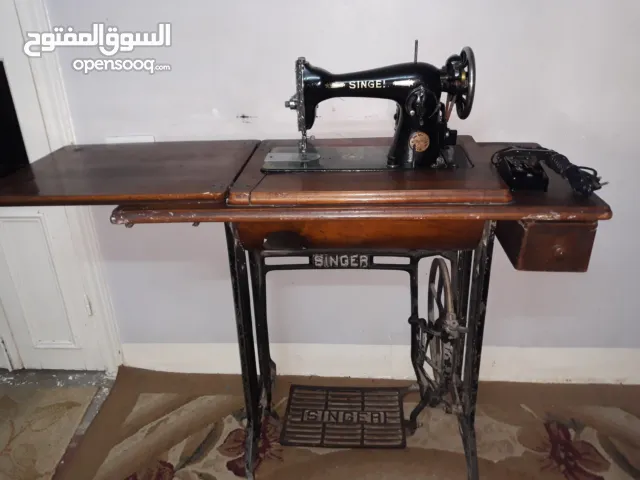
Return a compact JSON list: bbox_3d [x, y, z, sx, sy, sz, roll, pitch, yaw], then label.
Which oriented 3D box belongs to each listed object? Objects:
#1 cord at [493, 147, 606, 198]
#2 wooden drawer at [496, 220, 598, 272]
[{"bbox_3d":[0.450,-0.145,1.016,0.173,0.045,0.188,0,27,4],"label":"cord"},{"bbox_3d":[0.455,-0.061,1.077,0.134,0.113,0.322,0,27,4],"label":"wooden drawer"}]

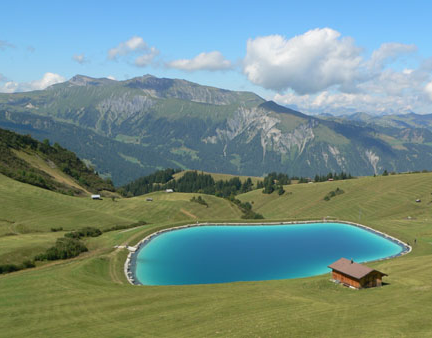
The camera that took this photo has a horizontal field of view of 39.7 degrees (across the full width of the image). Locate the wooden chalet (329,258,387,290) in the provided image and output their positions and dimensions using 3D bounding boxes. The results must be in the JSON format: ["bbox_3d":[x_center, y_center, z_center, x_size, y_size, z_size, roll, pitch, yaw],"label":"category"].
[{"bbox_3d":[33.006,24.255,140.039,8.141,4.747,11.912,-2,5,-25],"label":"wooden chalet"}]

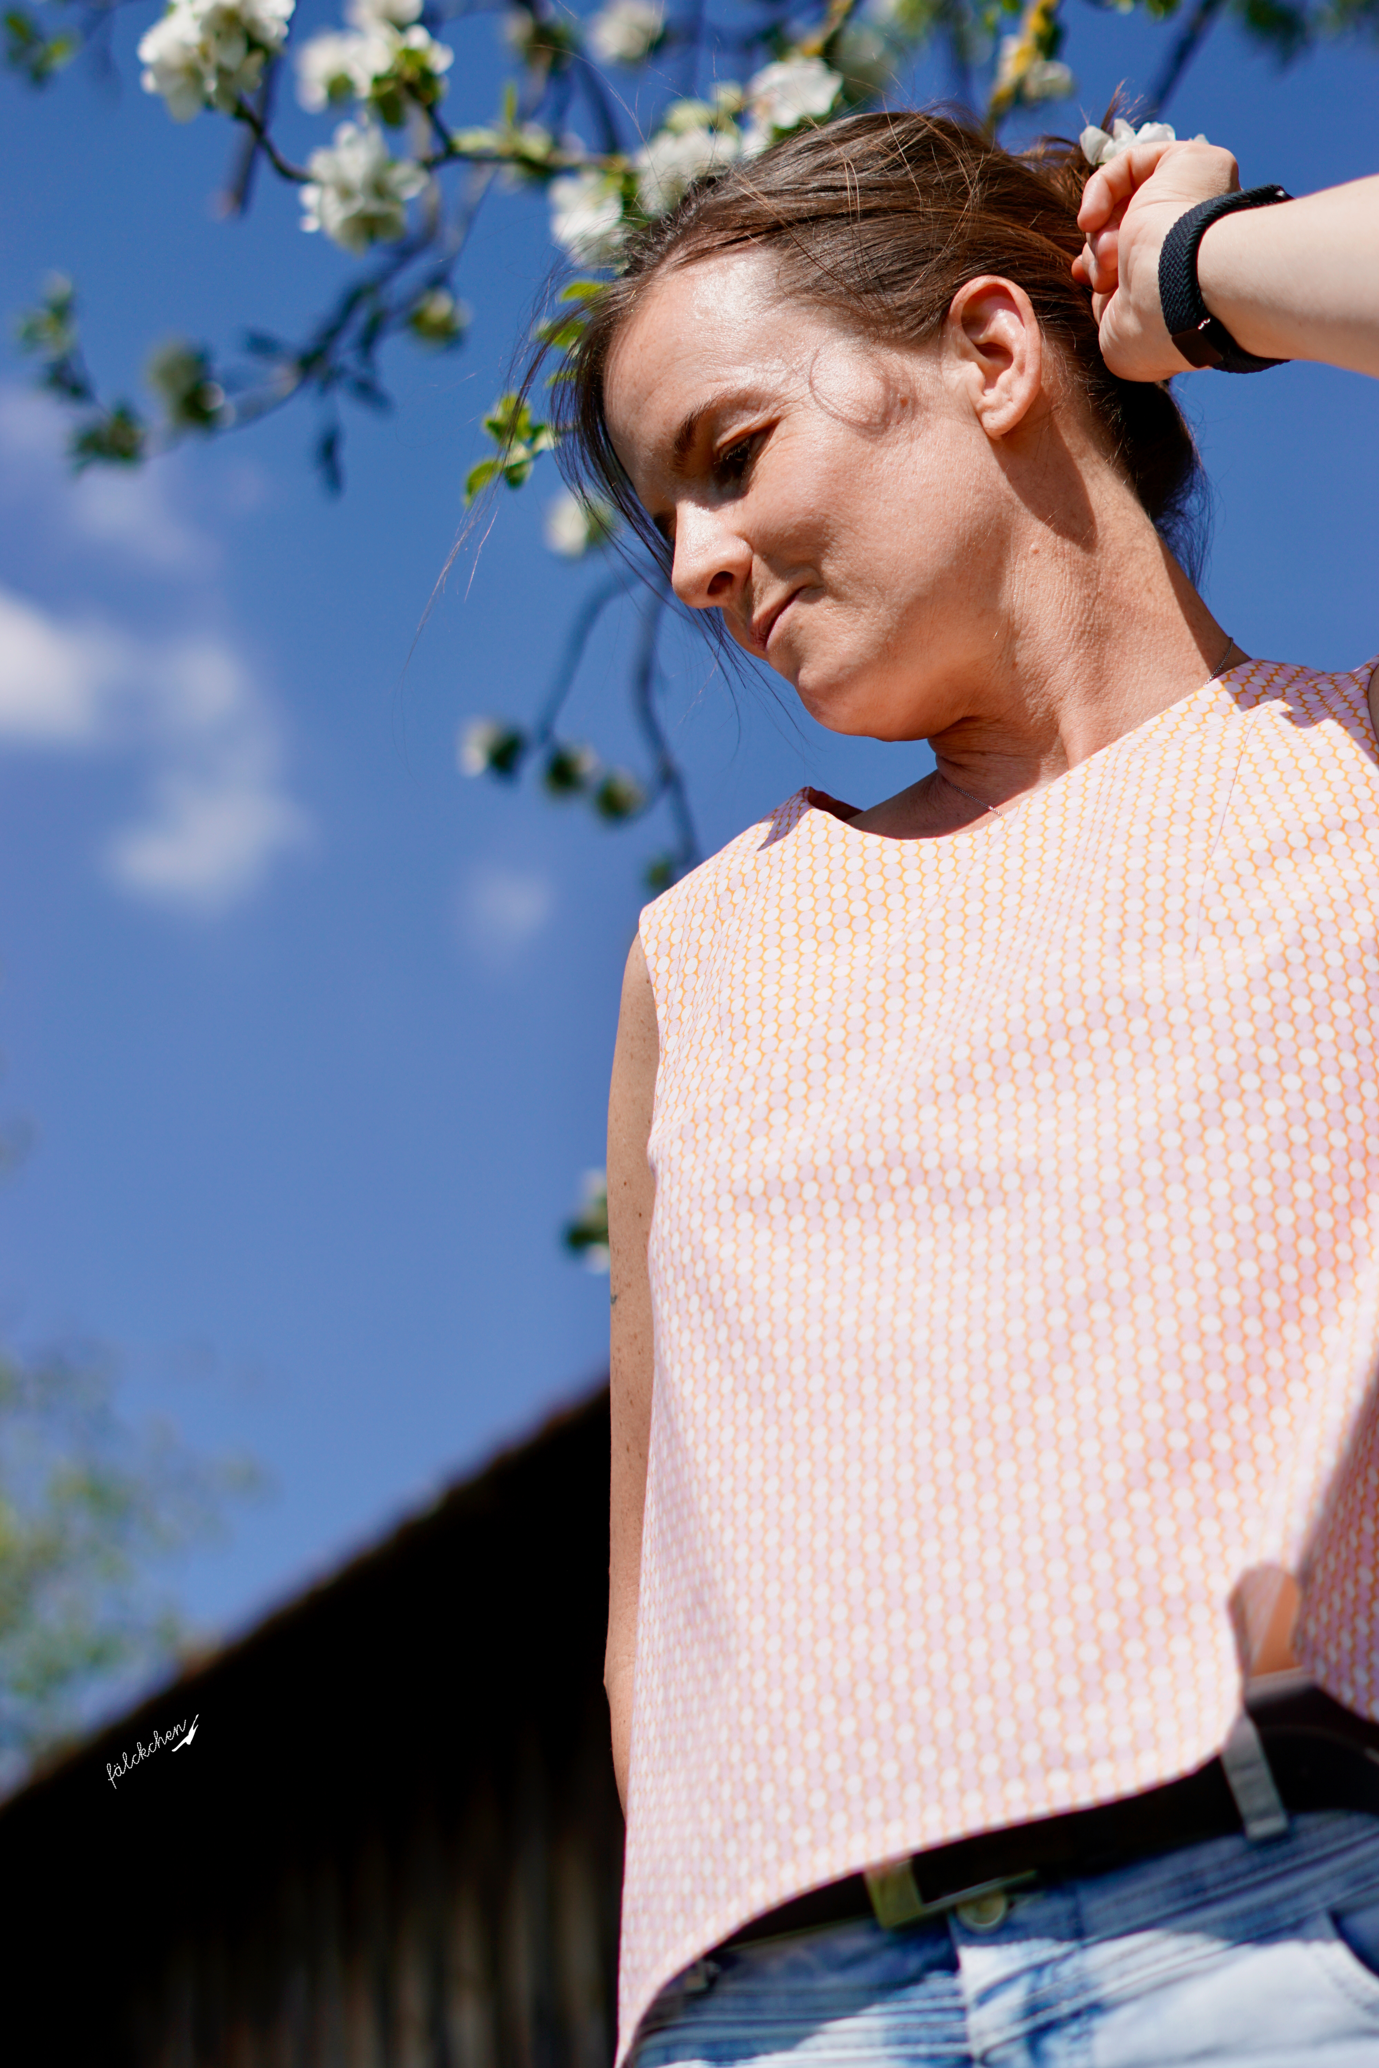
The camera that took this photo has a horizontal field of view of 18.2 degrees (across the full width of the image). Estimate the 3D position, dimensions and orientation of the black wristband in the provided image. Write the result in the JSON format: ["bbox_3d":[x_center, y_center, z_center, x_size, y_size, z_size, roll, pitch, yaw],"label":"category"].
[{"bbox_3d":[0.203,-0.274,1.560,0.058,0.065,0.021,12,-2,-29],"label":"black wristband"}]

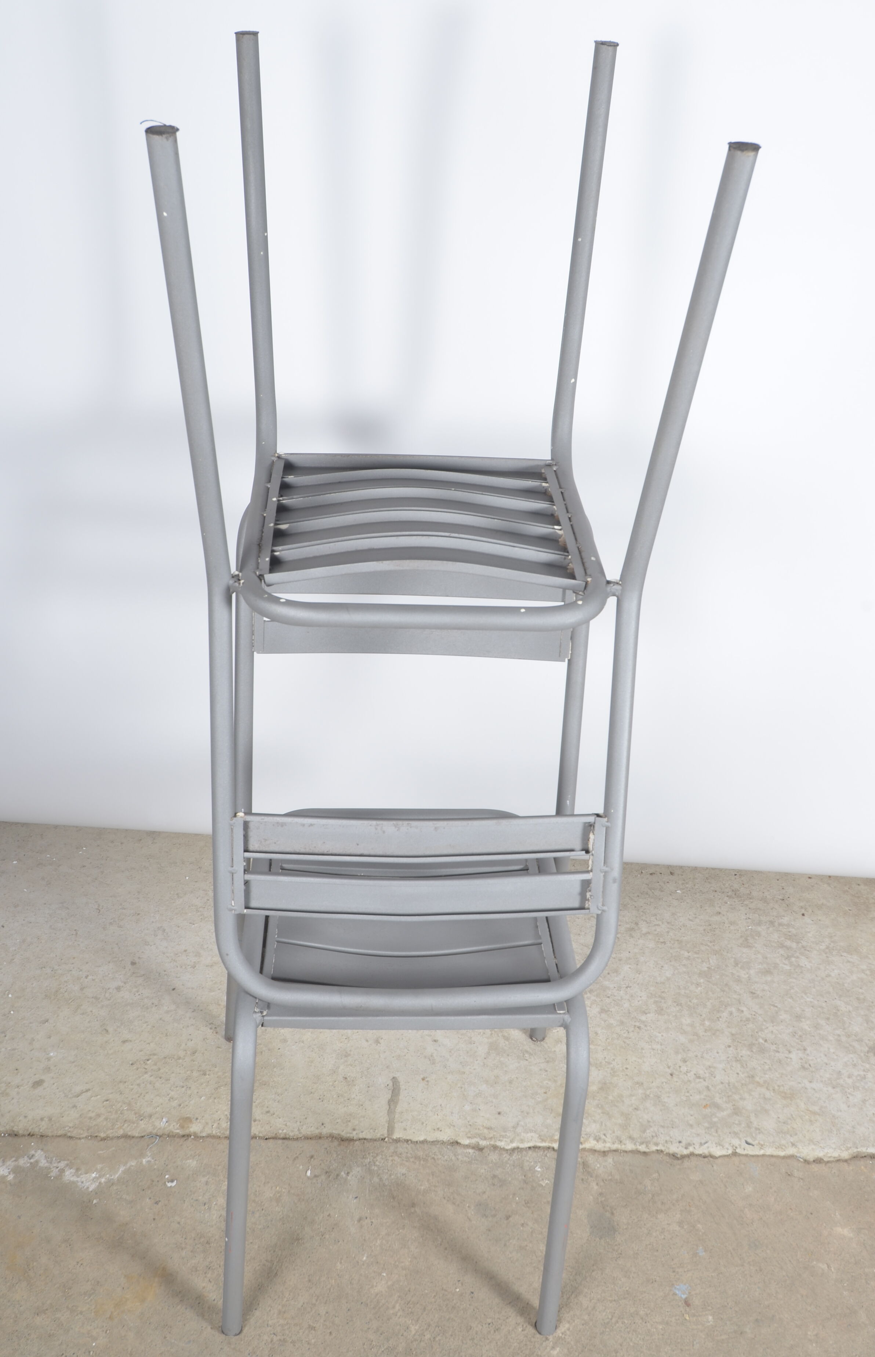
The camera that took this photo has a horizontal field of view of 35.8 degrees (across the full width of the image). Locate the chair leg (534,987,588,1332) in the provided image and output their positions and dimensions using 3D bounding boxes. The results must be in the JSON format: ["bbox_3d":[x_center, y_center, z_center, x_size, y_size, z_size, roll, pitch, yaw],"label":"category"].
[{"bbox_3d":[0.136,0.564,1.517,0.031,0.455,0.081,0,31,-3],"label":"chair leg"}]

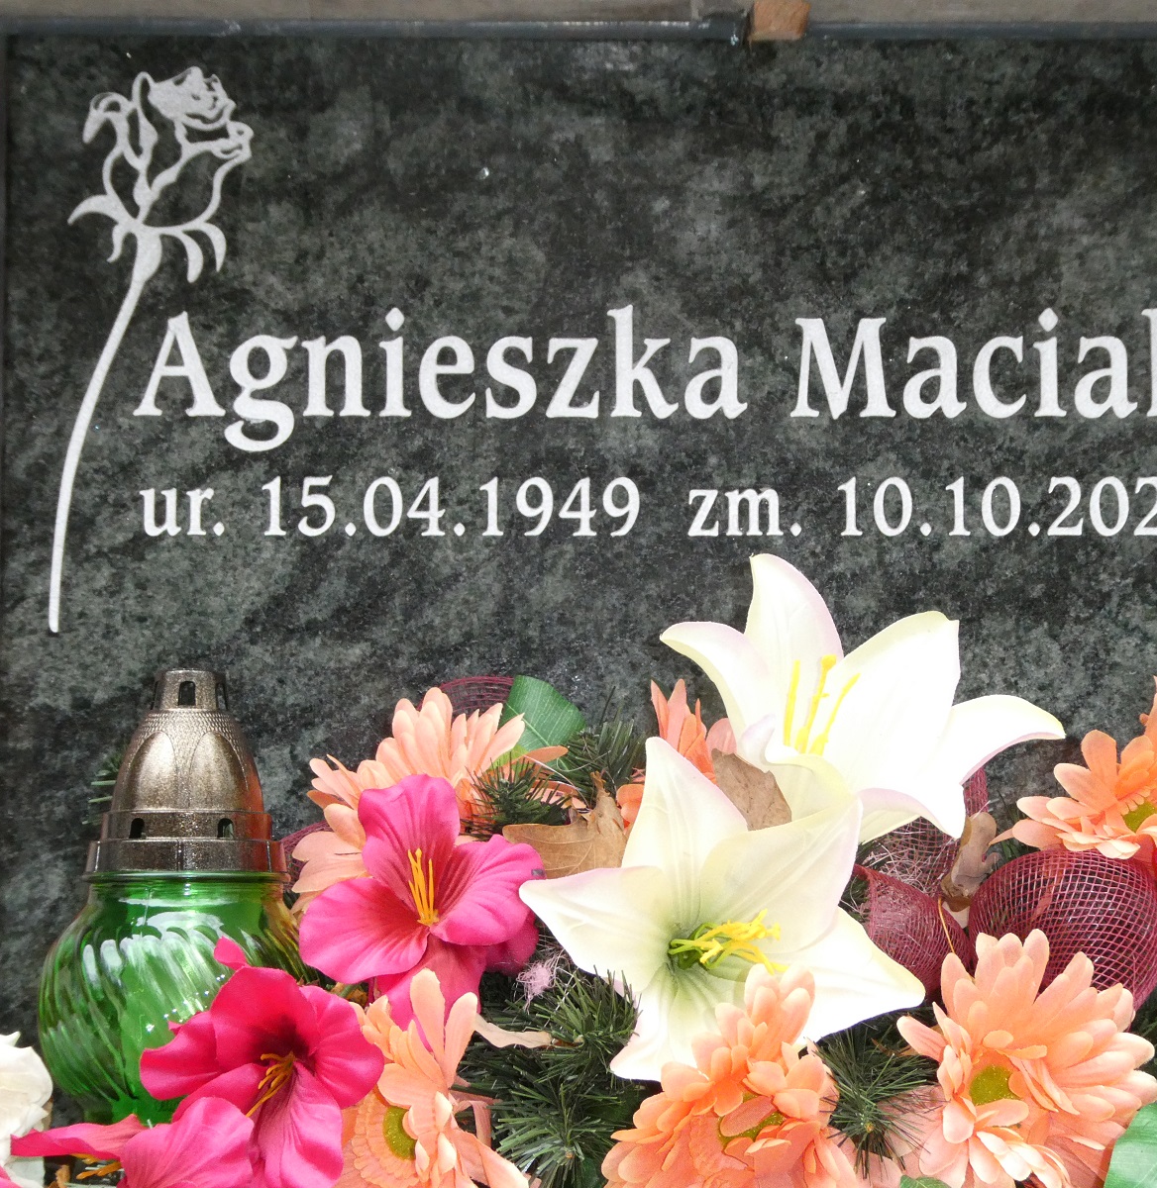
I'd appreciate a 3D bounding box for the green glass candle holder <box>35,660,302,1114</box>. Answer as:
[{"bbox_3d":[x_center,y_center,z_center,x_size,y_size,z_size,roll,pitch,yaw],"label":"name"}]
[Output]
[{"bbox_3d":[-0.153,0.121,1.160,0.114,0.184,0.114,0,-4,0],"label":"green glass candle holder"}]

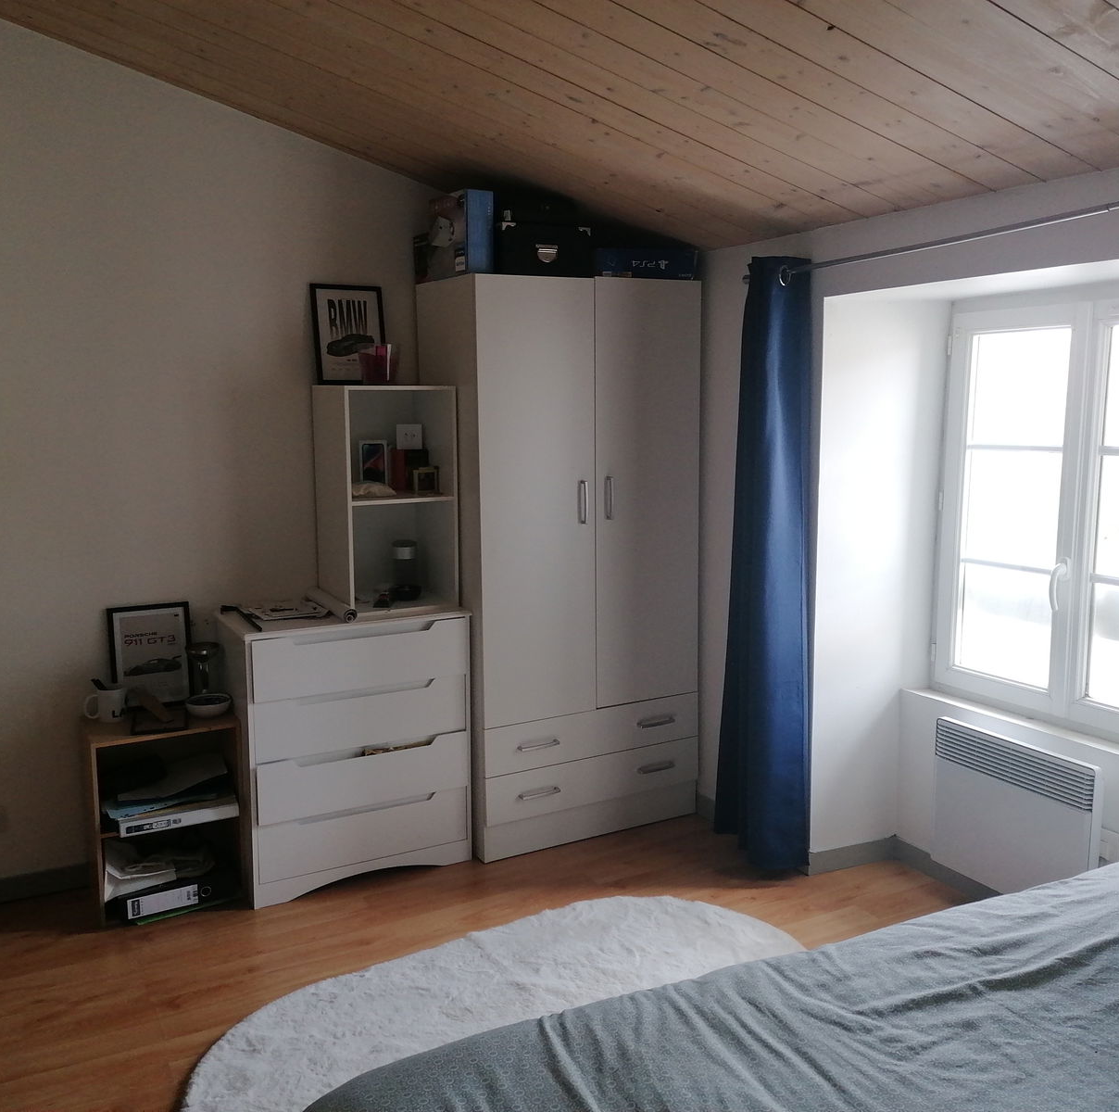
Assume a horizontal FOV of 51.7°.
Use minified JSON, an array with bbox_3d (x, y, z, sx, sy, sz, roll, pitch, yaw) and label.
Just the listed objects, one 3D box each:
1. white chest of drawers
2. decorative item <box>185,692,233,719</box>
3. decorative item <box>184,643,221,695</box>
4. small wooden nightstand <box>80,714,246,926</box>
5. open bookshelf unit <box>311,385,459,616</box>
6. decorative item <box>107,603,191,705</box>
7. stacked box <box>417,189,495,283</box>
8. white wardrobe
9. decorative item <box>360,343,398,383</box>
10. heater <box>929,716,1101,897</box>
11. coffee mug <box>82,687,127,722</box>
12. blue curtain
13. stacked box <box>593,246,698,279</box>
[{"bbox_3d":[-0.679,0.587,3.674,0.703,0.810,0.401,-5,9,-29],"label":"white chest of drawers"},{"bbox_3d":[-1.036,0.437,3.417,0.140,0.060,0.140,-5,10,-28],"label":"decorative item"},{"bbox_3d":[-1.072,0.367,3.485,0.105,0.180,0.105,-5,10,-28],"label":"decorative item"},{"bbox_3d":[-1.165,0.734,3.403,0.399,0.522,0.324,-5,10,-27],"label":"small wooden nightstand"},{"bbox_3d":[-0.542,-0.188,3.634,0.348,0.682,0.335,-5,10,-28],"label":"open bookshelf unit"},{"bbox_3d":[-1.239,0.308,3.517,0.232,0.320,0.020,-5,1,-29],"label":"decorative item"},{"bbox_3d":[-0.317,-1.007,3.668,0.090,0.247,0.335,-5,9,-29],"label":"stacked box"},{"bbox_3d":[0.005,0.010,3.872,0.807,1.799,0.452,-5,10,-29],"label":"white wardrobe"},{"bbox_3d":[-0.569,-0.598,3.639,0.120,0.122,0.113,-5,9,-29],"label":"decorative item"},{"bbox_3d":[1.281,0.733,3.241,0.066,0.443,0.539,-4,9,-28],"label":"heater"},{"bbox_3d":[-1.326,0.431,3.357,0.125,0.095,0.085,-4,9,-22],"label":"coffee mug"},{"bbox_3d":[0.593,0.036,3.427,0.155,1.770,0.360,-5,10,-28],"label":"blue curtain"},{"bbox_3d":[0.217,-0.979,3.937,0.402,0.095,0.300,-5,9,-29],"label":"stacked box"}]

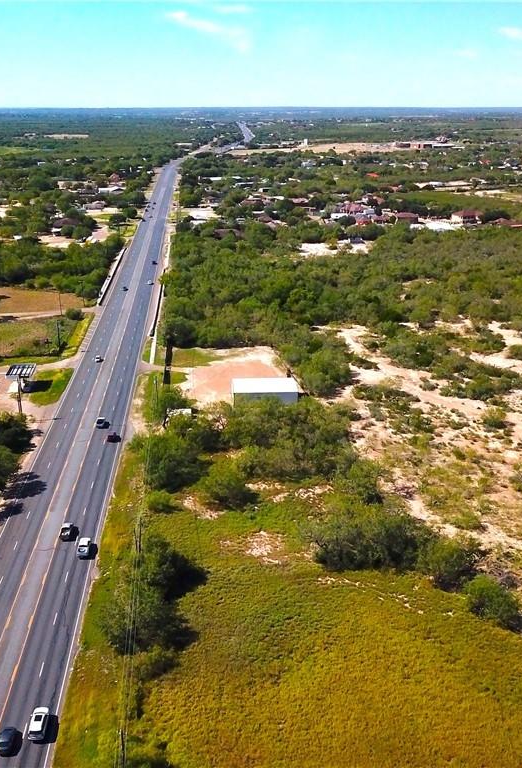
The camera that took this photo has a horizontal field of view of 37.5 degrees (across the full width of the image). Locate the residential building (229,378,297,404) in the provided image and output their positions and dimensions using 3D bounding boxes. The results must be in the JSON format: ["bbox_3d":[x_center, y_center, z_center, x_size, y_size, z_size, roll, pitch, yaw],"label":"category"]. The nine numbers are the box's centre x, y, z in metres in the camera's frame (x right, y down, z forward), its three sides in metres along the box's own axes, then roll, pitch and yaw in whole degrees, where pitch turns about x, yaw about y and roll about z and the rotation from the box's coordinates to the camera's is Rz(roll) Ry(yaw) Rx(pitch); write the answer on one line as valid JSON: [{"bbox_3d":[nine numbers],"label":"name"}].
[{"bbox_3d":[1.110,2.670,222.500,18.200,5.500,12.700,-2,20,-4],"label":"residential building"}]

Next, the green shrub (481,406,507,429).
[{"bbox_3d":[61.800,9.100,203.200,6.400,5.300,6.400,6,20,16],"label":"green shrub"}]

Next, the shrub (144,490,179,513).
[{"bbox_3d":[-20.600,24.700,160.600,6.400,3.800,6.000,-2,20,-7],"label":"shrub"}]

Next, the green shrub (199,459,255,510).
[{"bbox_3d":[-7.900,20.900,162.300,10.000,8.800,9.500,-1,20,-3],"label":"green shrub"}]

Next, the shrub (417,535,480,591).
[{"bbox_3d":[32.330,31.300,134.040,9.600,5.600,9.000,0,20,0],"label":"shrub"}]

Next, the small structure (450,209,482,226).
[{"bbox_3d":[147.020,-118.290,547.580,16.500,8.300,13.000,-7,21,-19],"label":"small structure"}]

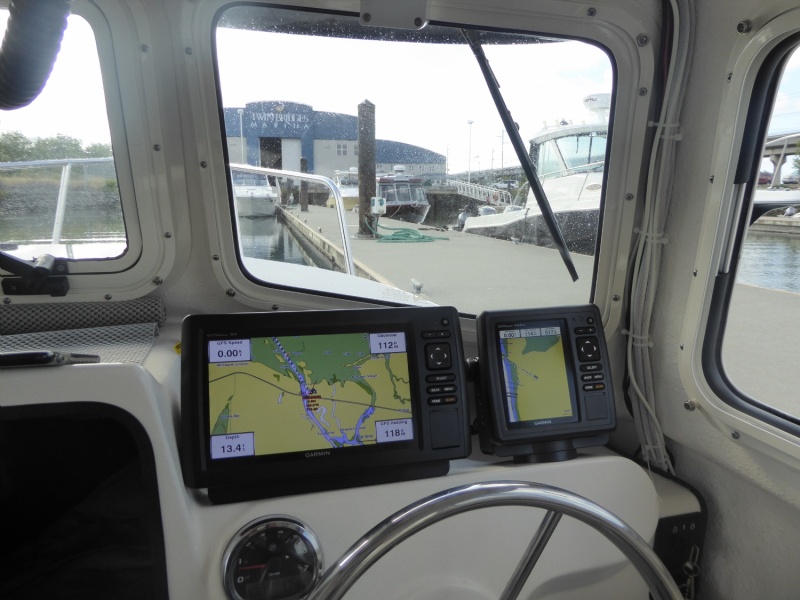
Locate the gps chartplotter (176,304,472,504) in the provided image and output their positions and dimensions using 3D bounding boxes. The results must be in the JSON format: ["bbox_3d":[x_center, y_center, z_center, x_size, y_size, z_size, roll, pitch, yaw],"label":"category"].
[{"bbox_3d":[-0.076,0.105,0.612,0.284,0.179,0.074,-2,-11,-16],"label":"gps chartplotter"}]

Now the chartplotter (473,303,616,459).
[{"bbox_3d":[0.165,0.101,0.692,0.150,0.174,0.074,-3,-10,-14],"label":"chartplotter"}]

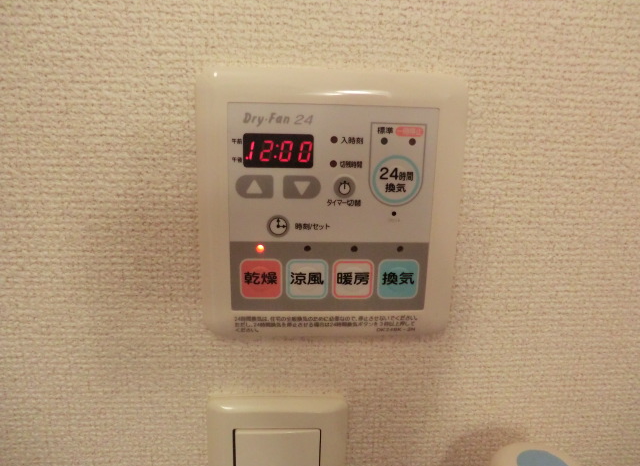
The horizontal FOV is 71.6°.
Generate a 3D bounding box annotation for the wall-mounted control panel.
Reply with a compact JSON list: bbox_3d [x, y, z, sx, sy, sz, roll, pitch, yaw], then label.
[{"bbox_3d":[0.005,-0.010,0.197,0.118,0.120,0.014,0,13,-4],"label":"wall-mounted control panel"}]

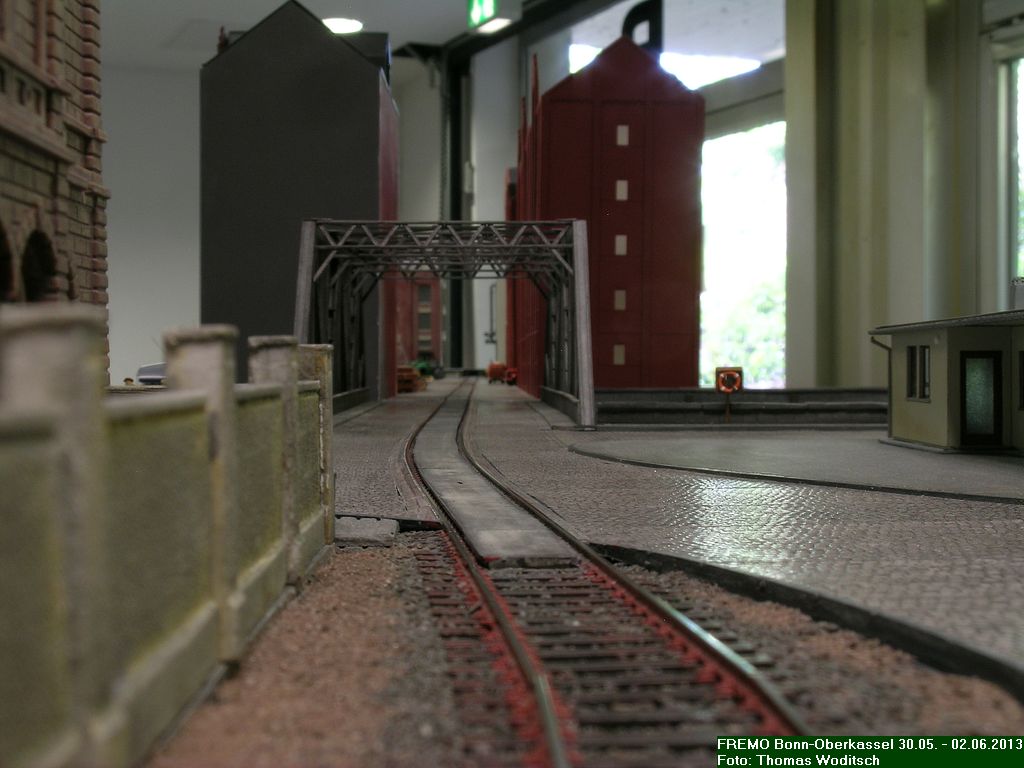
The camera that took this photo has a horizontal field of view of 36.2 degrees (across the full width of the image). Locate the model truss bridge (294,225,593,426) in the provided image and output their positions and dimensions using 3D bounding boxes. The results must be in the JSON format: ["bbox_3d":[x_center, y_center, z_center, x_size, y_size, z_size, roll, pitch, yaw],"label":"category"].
[{"bbox_3d":[-0.031,-0.028,0.775,0.121,0.087,0.330,0,1,-1],"label":"model truss bridge"}]

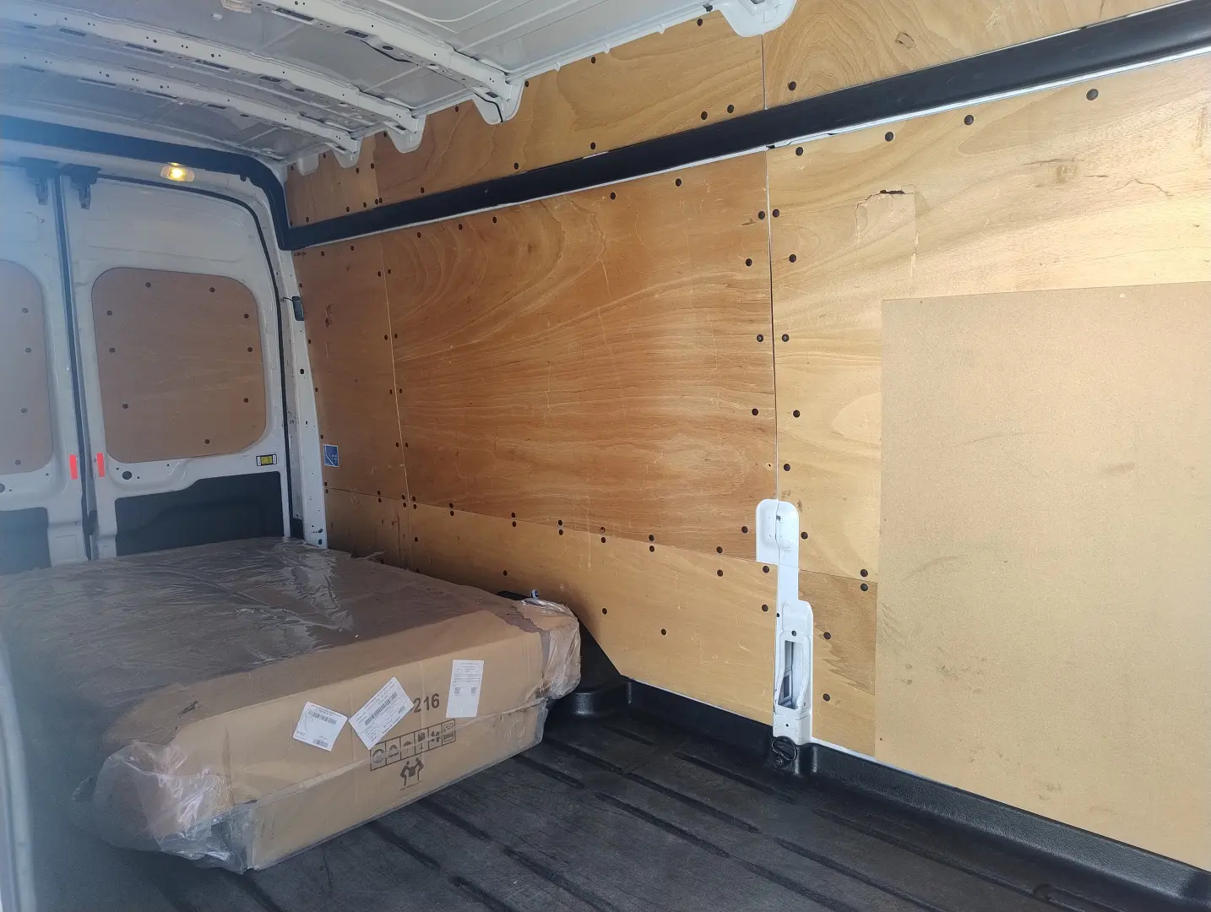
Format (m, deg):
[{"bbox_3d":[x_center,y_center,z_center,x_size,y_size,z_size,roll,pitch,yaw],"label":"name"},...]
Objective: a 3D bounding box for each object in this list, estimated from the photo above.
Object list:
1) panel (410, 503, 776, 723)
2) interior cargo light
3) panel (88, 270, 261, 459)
[{"bbox_3d":[-0.146,0.437,2.701,1.577,0.421,0.012,5,8,42],"label":"panel"},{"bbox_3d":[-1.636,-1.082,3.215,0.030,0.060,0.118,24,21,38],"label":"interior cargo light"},{"bbox_3d":[-1.662,-0.357,3.327,0.012,0.736,0.620,5,8,42],"label":"panel"}]

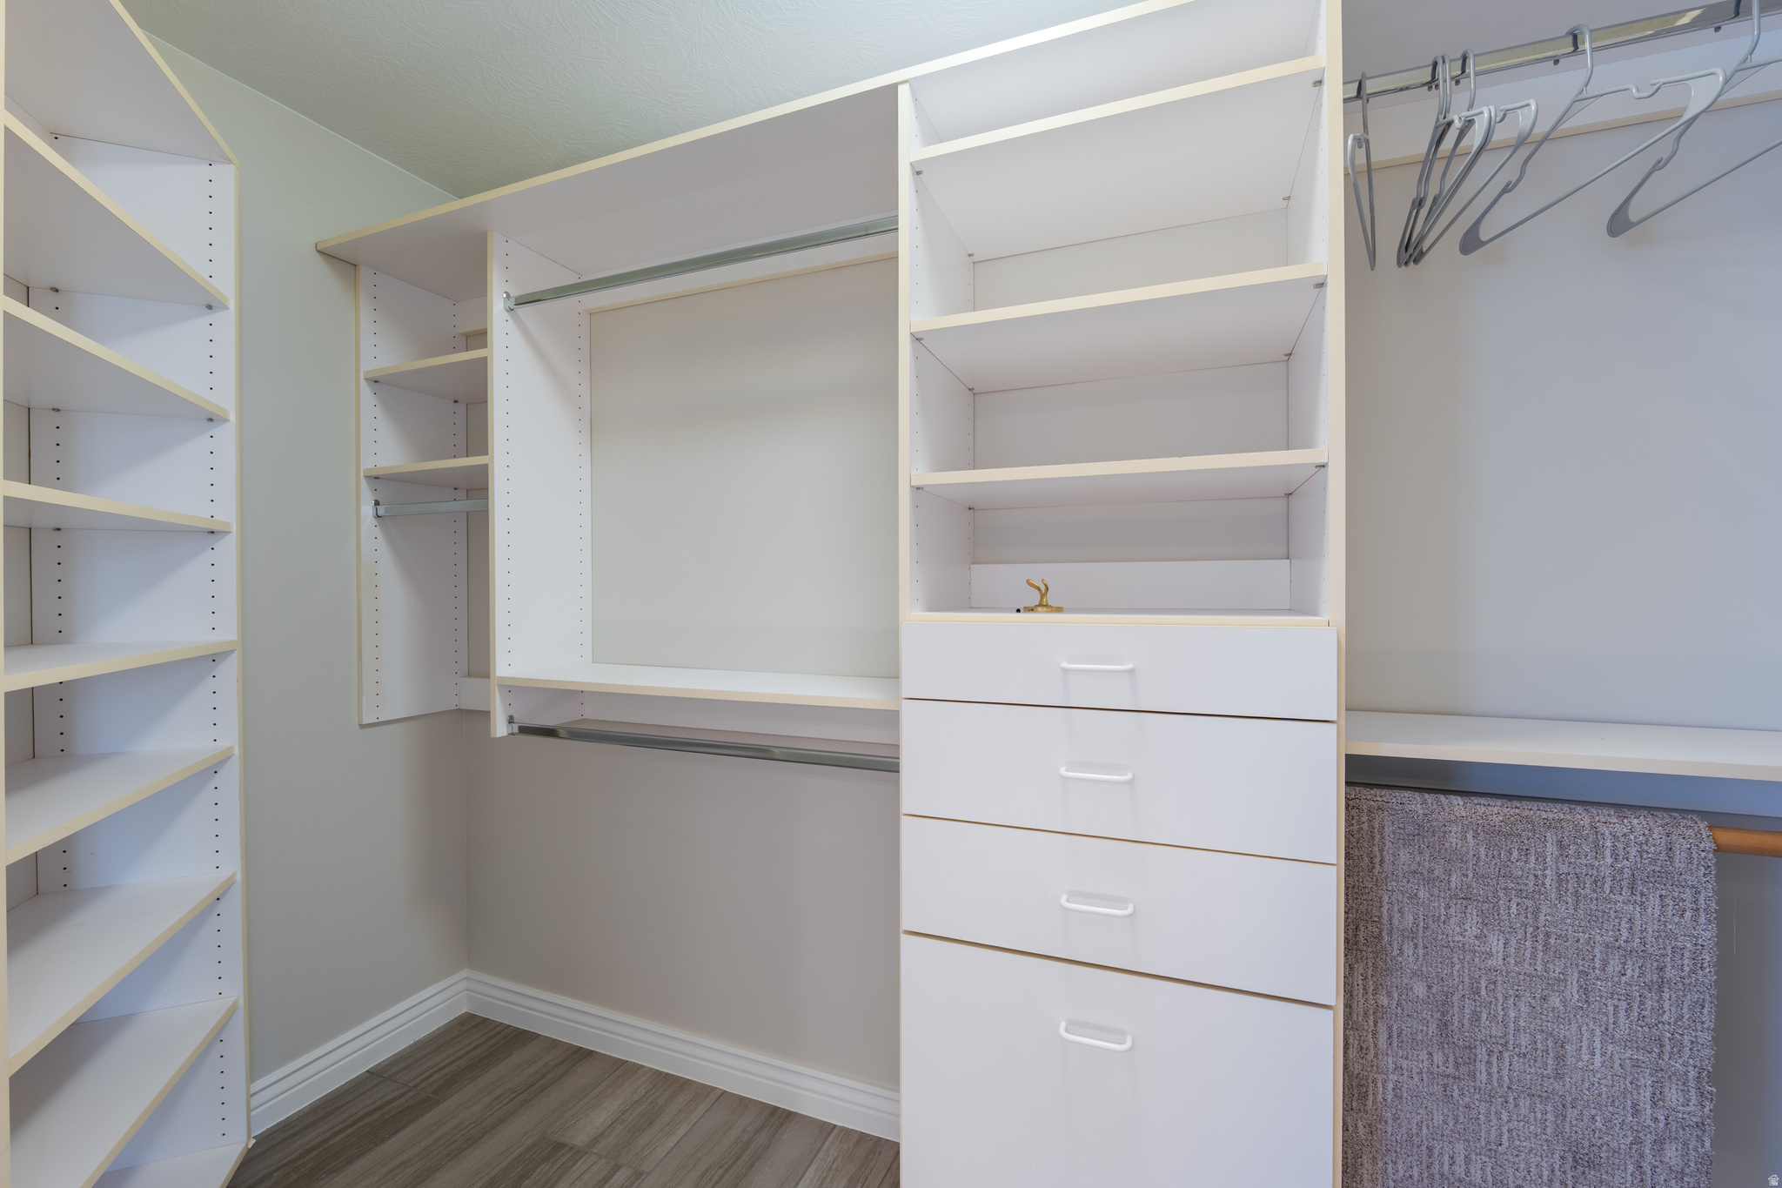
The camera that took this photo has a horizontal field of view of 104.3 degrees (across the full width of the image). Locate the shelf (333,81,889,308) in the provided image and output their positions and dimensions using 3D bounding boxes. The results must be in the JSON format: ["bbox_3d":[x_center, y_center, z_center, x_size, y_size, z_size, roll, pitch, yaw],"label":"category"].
[{"bbox_3d":[-0.644,-0.870,1.626,1.550,0.020,0.375,0,1,21],"label":"shelf"}]

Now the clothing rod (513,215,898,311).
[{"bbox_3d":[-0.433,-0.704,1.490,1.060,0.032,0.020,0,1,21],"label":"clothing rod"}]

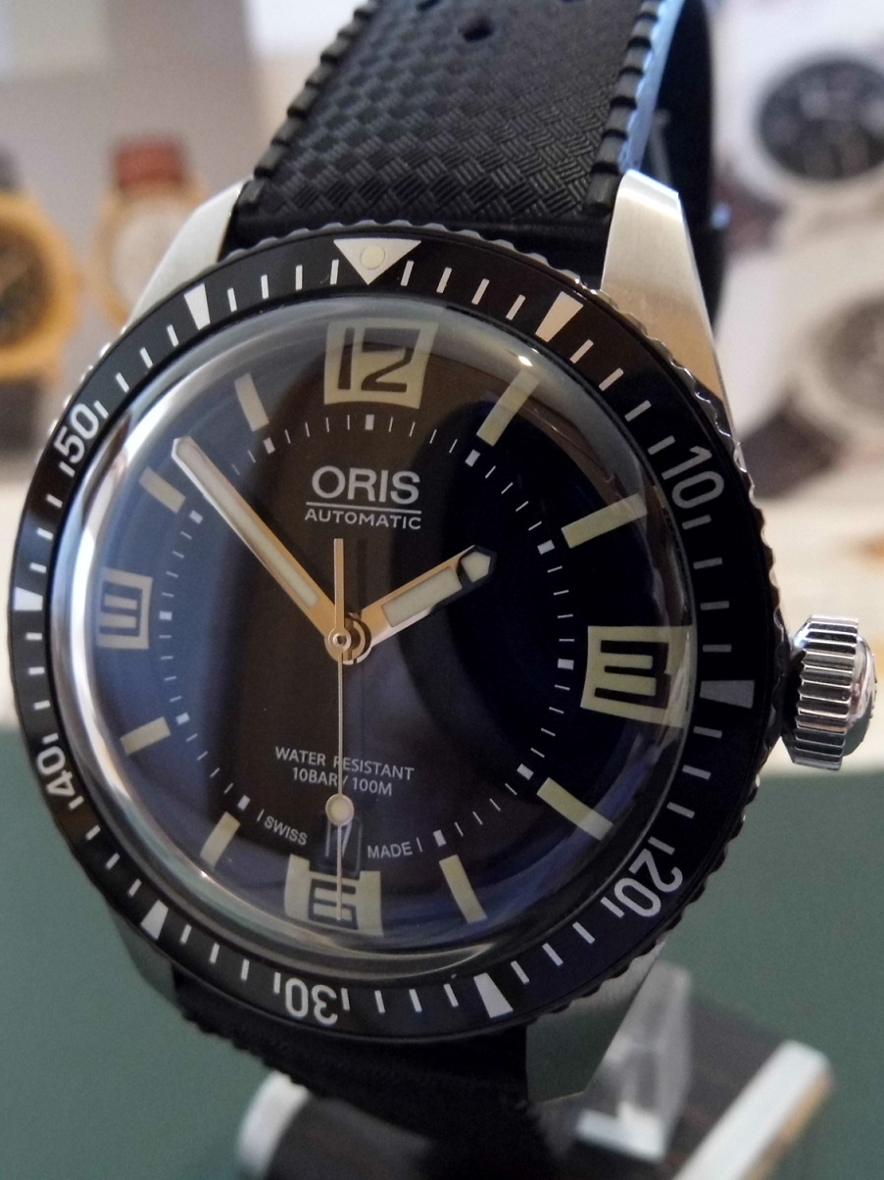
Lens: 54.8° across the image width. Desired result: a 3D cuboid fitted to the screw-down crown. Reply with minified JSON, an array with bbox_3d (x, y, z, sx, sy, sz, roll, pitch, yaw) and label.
[{"bbox_3d":[0.018,0.005,0.040,0.004,0.007,0.007,7,4,18],"label":"screw-down crown"}]

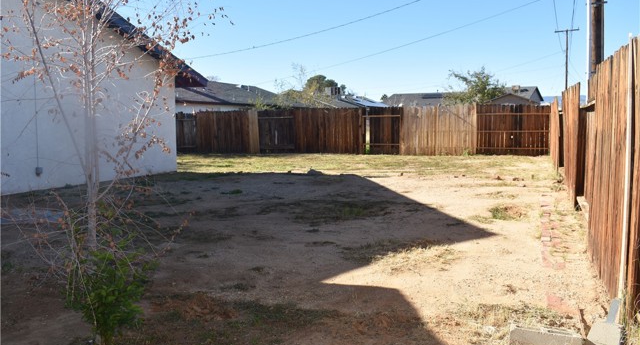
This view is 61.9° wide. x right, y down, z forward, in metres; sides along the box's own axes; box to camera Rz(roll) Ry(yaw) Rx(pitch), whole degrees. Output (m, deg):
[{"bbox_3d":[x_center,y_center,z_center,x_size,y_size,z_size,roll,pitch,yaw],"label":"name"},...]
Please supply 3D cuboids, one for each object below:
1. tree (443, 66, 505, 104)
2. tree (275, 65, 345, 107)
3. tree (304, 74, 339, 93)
[{"bbox_3d":[8.903,-3.903,30.761,3.550,4.240,3.370,0,6,0],"label":"tree"},{"bbox_3d":[-0.523,-3.355,26.796,3.490,3.980,3.310,0,6,0],"label":"tree"},{"bbox_3d":[0.200,-9.628,71.385,4.530,7.140,4.300,0,6,0],"label":"tree"}]

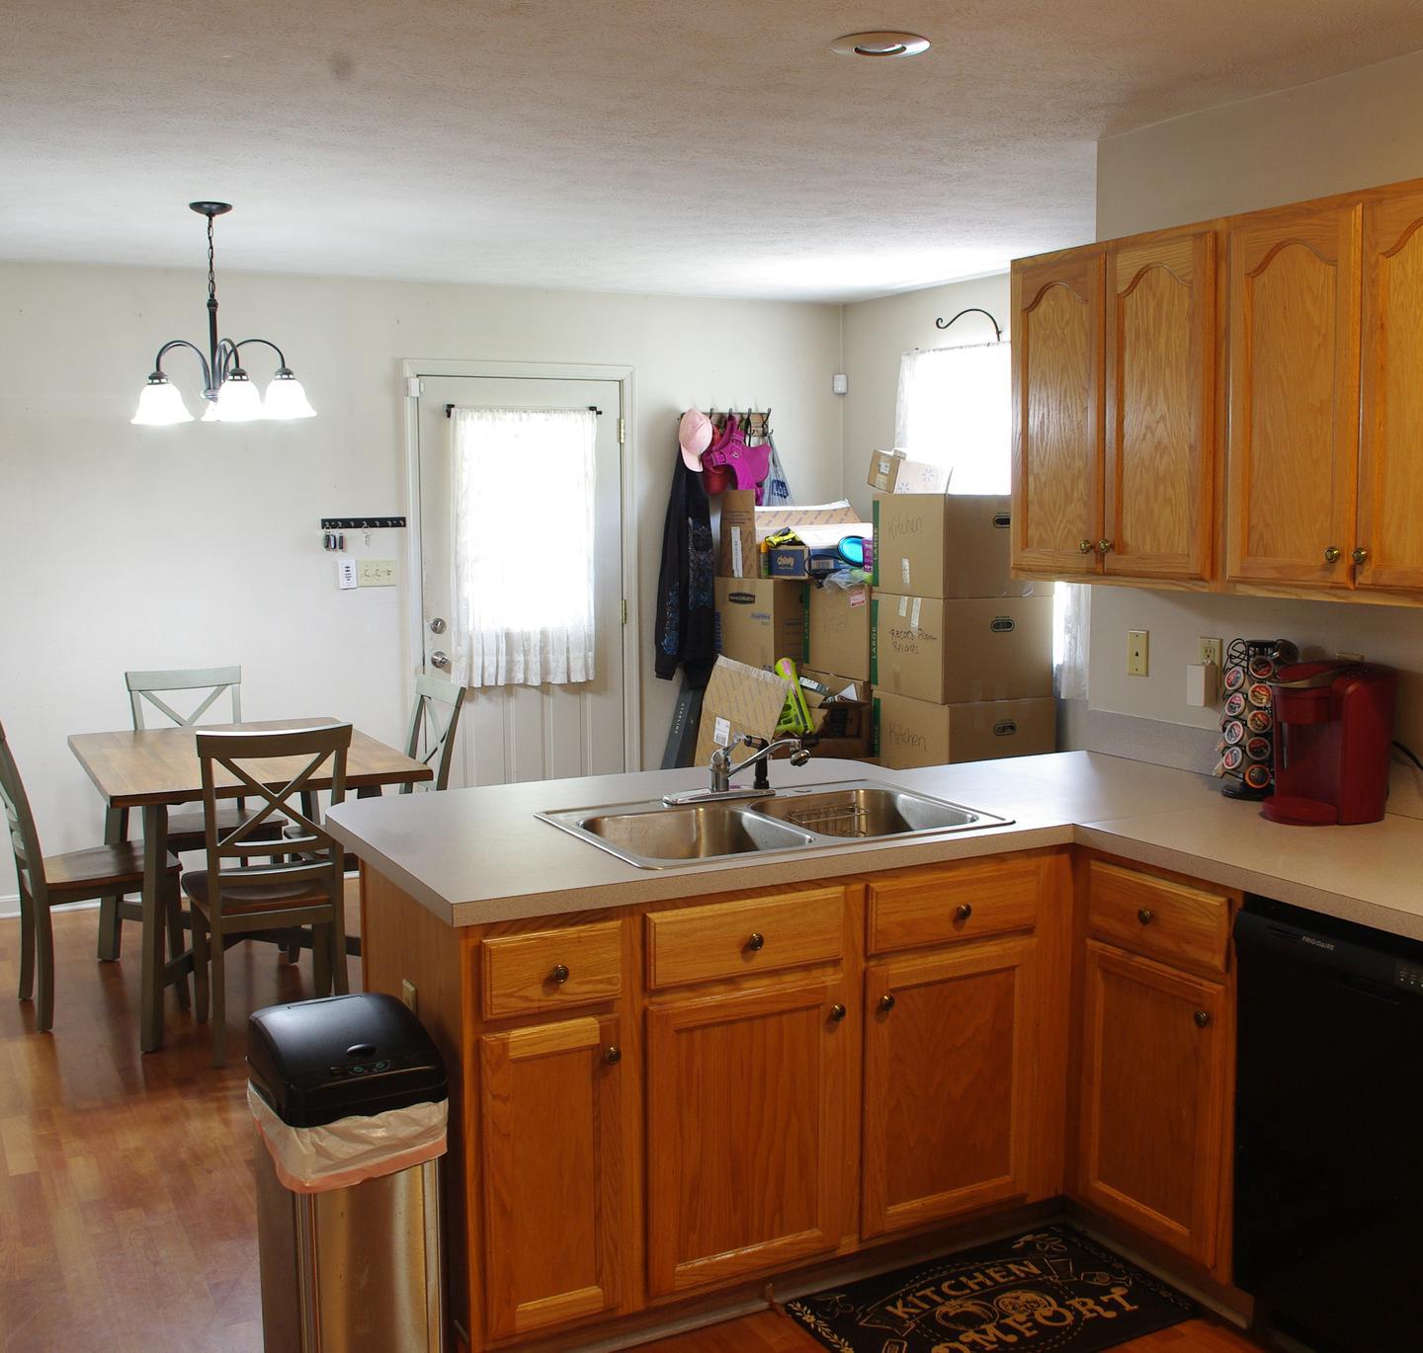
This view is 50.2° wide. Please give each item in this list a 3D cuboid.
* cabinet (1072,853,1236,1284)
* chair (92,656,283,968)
[{"bbox_3d":[1.123,0.744,3.134,0.600,0.826,0.450,-4,8,-27],"label":"cabinet"},{"bbox_3d":[-1.831,0.476,5.475,0.450,0.955,0.560,-4,7,-27],"label":"chair"}]

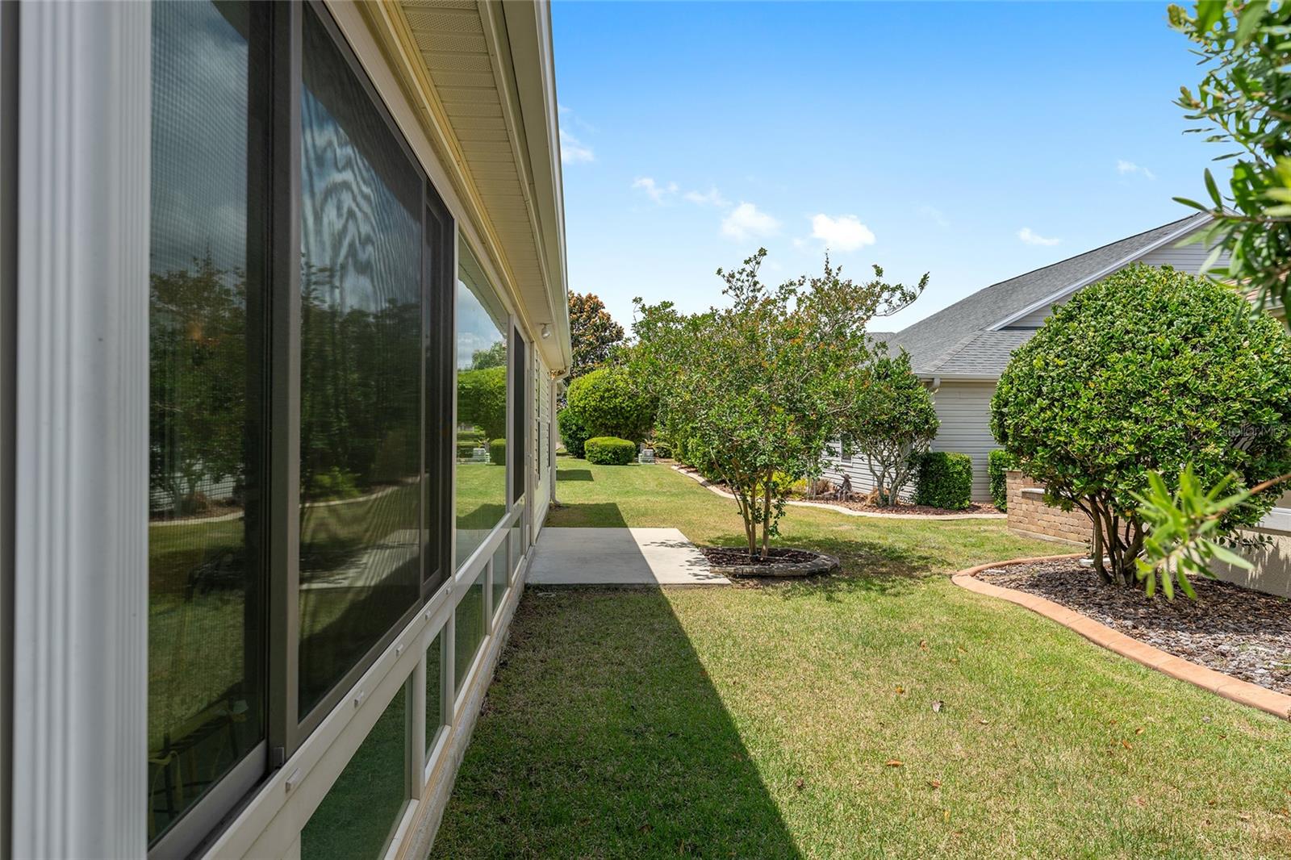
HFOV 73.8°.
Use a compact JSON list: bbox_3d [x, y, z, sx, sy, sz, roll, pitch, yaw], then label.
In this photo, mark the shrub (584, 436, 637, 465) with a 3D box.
[{"bbox_3d":[-1.395,0.810,34.500,2.100,1.150,1.900,0,0,-5],"label":"shrub"}]

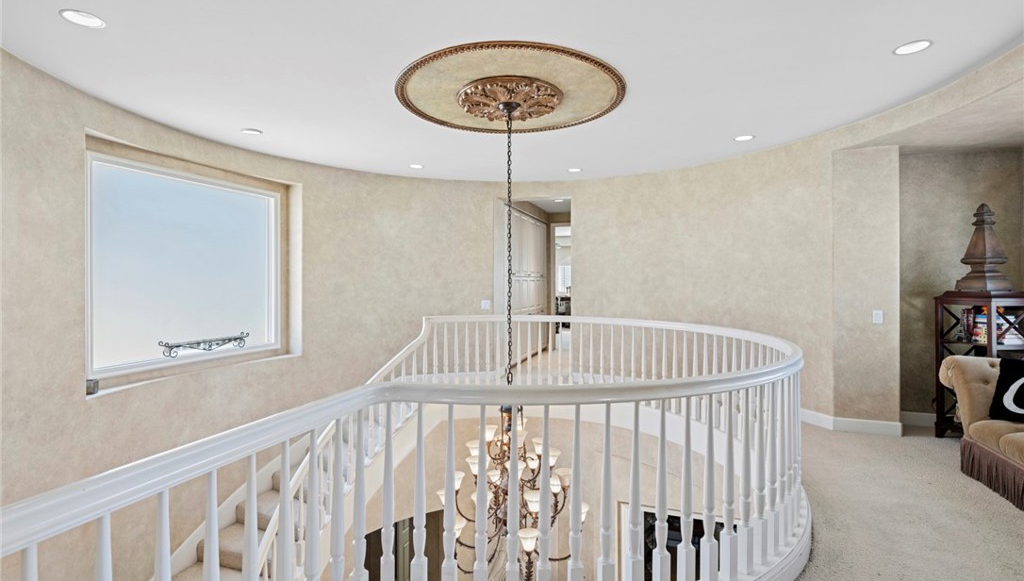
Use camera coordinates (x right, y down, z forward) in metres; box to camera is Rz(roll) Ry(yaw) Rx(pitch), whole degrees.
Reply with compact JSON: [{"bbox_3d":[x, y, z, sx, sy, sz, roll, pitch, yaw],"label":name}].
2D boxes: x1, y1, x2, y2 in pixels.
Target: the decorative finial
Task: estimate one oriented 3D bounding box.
[{"bbox_3d":[3.866,-0.352,3.730,0.236,0.715,0.236,0,1,-7],"label":"decorative finial"}]

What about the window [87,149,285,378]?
[{"bbox_3d":[-2.920,-0.210,4.280,0.100,1.740,1.830,0,1,18],"label":"window"}]

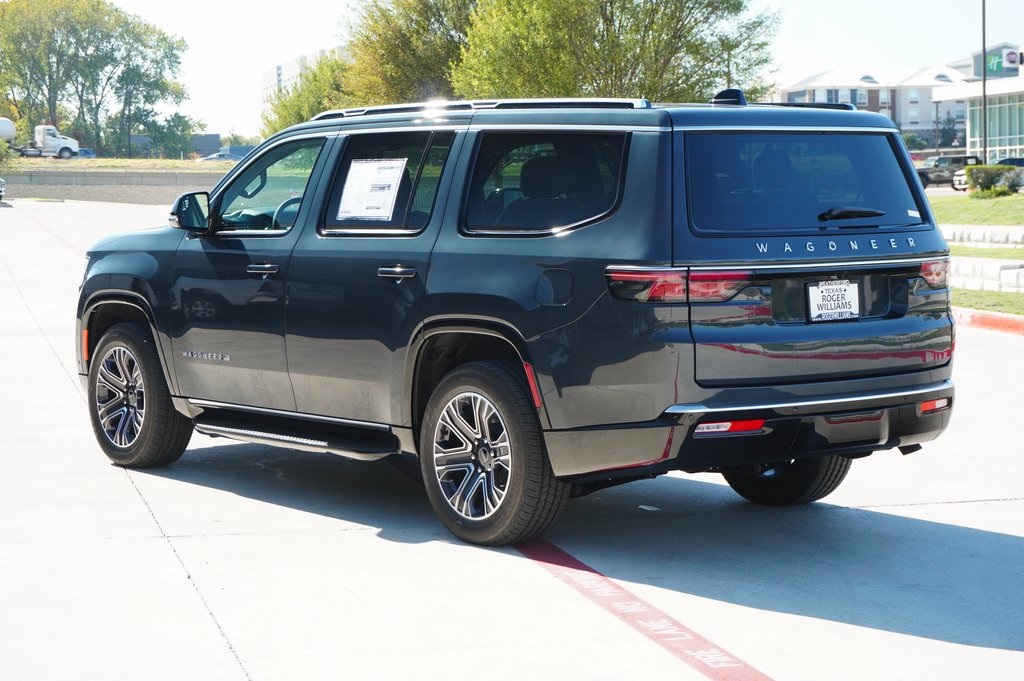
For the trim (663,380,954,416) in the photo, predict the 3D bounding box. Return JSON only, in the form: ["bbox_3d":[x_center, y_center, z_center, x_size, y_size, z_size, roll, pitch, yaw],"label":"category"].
[{"bbox_3d":[1.343,0.227,8.781,1.760,0.050,0.220,-4,6,-39],"label":"trim"}]

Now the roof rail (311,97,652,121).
[{"bbox_3d":[-0.214,-1.047,9.657,0.060,0.060,2.450,-4,6,-38],"label":"roof rail"}]

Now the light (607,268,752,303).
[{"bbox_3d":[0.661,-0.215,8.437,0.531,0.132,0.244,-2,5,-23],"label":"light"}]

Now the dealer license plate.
[{"bbox_3d":[1.339,-0.166,8.851,0.310,0.165,0.025,-4,2,-39],"label":"dealer license plate"}]

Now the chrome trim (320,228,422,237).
[{"bbox_3d":[-0.651,-0.492,9.755,0.030,0.040,0.809,-4,6,-39],"label":"chrome trim"}]

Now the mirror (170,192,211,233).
[{"bbox_3d":[-1.621,-0.640,10.684,0.230,0.195,0.155,-4,6,-39],"label":"mirror"}]

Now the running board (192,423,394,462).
[{"bbox_3d":[-1.048,0.468,10.226,0.170,0.090,1.740,-4,6,-39],"label":"running board"}]

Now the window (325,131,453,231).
[{"bbox_3d":[-0.577,-0.726,9.798,0.050,0.474,0.831,18,-8,-38],"label":"window"}]

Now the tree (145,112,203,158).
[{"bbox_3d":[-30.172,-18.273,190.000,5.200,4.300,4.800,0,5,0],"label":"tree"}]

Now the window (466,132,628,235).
[{"bbox_3d":[0.132,-0.654,8.845,0.085,0.440,0.960,12,-4,-42],"label":"window"}]

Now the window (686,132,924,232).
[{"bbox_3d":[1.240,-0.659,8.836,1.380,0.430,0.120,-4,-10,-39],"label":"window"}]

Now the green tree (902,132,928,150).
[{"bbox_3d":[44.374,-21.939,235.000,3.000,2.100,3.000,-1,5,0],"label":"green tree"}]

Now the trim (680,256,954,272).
[{"bbox_3d":[1.323,-0.316,8.761,1.540,0.032,0.110,-4,6,-39],"label":"trim"}]

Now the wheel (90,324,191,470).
[{"bbox_3d":[-2.037,0.287,11.722,0.285,0.810,0.810,-4,6,-39],"label":"wheel"}]

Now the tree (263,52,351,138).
[{"bbox_3d":[-11.992,-13.429,125.000,6.000,7.000,6.000,-1,5,0],"label":"tree"}]

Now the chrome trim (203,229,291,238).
[{"bbox_3d":[-1.321,-0.531,10.583,0.030,0.040,0.803,-4,6,-39],"label":"chrome trim"}]

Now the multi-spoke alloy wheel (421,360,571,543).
[{"bbox_3d":[-0.072,0.479,9.300,0.285,0.810,0.810,-4,6,-39],"label":"multi-spoke alloy wheel"}]

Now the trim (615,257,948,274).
[{"bbox_3d":[1.245,-0.324,8.858,1.860,0.035,0.380,-4,6,-39],"label":"trim"}]

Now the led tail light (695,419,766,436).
[{"bbox_3d":[0.864,0.341,8.408,0.321,0.056,0.044,-2,5,-25],"label":"led tail light"}]

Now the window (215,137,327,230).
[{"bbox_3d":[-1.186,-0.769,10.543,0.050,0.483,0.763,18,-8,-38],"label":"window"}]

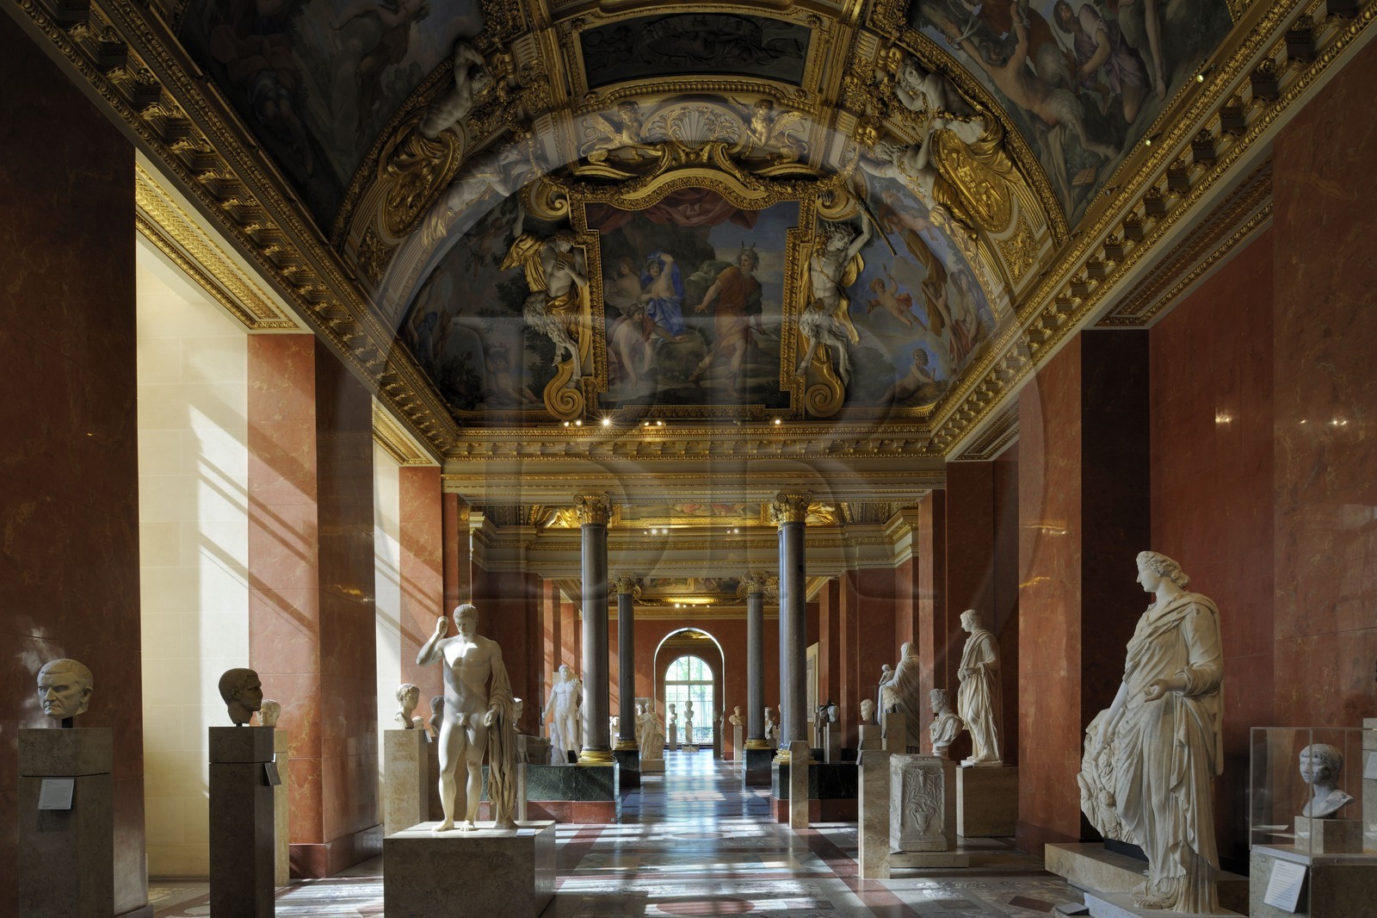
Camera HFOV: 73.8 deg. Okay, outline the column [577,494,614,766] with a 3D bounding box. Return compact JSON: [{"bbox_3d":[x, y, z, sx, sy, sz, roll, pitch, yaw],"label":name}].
[{"bbox_3d":[-1.379,2.534,13.600,0.570,4.000,0.570,0,-6,0],"label":"column"}]

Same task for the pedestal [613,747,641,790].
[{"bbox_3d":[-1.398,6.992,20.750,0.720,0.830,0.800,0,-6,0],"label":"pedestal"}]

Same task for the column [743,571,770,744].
[{"bbox_3d":[1.558,4.638,21.100,0.660,4.040,0.660,0,-9,0],"label":"column"}]

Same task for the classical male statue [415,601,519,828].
[{"bbox_3d":[-1.791,2.082,7.400,0.820,1.800,0.520,0,-6,-2],"label":"classical male statue"}]

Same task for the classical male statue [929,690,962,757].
[{"bbox_3d":[2.802,2.884,10.000,0.300,0.740,0.430,2,-9,-14],"label":"classical male statue"}]

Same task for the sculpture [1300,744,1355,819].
[{"bbox_3d":[3.305,1.661,4.750,0.200,0.370,0.240,2,-7,-17],"label":"sculpture"}]

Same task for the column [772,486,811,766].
[{"bbox_3d":[1.544,2.528,13.650,0.570,4.000,0.570,0,-6,0],"label":"column"}]

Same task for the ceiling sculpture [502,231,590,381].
[{"bbox_3d":[-2.019,-2.148,13.000,1.250,2.150,0.650,1,-6,-6],"label":"ceiling sculpture"}]

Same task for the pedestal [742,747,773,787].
[{"bbox_3d":[1.608,7.087,21.100,0.640,0.840,0.900,0,-9,0],"label":"pedestal"}]

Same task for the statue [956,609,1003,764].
[{"bbox_3d":[3.868,3.024,12.200,0.620,2.050,0.720,2,-6,-15],"label":"statue"}]

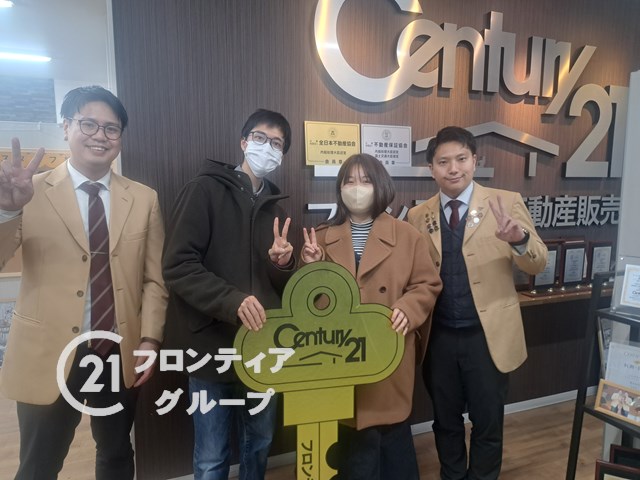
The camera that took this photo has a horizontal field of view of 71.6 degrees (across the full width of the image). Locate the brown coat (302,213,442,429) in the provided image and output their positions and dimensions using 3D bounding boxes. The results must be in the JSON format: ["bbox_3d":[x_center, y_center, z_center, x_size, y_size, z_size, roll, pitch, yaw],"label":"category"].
[{"bbox_3d":[0.195,0.304,1.716,0.530,0.830,0.360,2,8,13],"label":"brown coat"}]

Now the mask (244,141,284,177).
[{"bbox_3d":[-0.184,-0.260,1.443,0.130,0.113,0.078,16,6,-21],"label":"mask"}]

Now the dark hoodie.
[{"bbox_3d":[-0.323,0.106,1.600,0.480,0.780,0.370,-4,8,-26],"label":"dark hoodie"}]

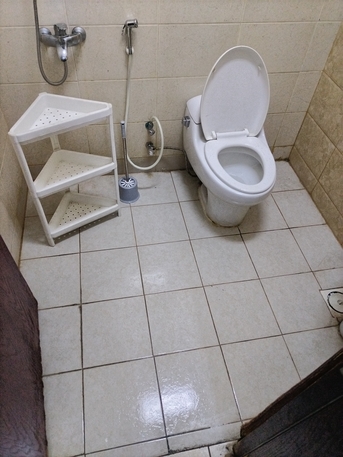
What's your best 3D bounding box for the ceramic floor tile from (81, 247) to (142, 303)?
[{"bbox_3d":[-0.309,0.231,1.751,0.297,0.010,0.302,-6,50,-9],"label":"ceramic floor tile"}]

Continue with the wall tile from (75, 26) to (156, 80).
[{"bbox_3d":[-0.265,-0.846,1.662,0.402,0.253,0.010,-6,50,-9],"label":"wall tile"}]

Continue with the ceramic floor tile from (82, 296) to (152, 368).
[{"bbox_3d":[-0.250,0.460,1.552,0.300,0.010,0.300,-6,50,-9],"label":"ceramic floor tile"}]

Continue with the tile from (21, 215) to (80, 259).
[{"bbox_3d":[-0.655,0.038,1.883,0.300,0.010,0.300,-6,50,-9],"label":"tile"}]

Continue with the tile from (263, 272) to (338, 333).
[{"bbox_3d":[0.632,0.365,1.704,0.297,0.010,0.297,-6,50,-9],"label":"tile"}]

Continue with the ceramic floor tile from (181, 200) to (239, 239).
[{"bbox_3d":[0.225,-0.059,2.038,0.297,0.010,0.297,-6,50,-9],"label":"ceramic floor tile"}]

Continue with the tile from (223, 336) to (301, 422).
[{"bbox_3d":[0.395,0.624,1.462,0.297,0.010,0.297,-6,50,-9],"label":"tile"}]

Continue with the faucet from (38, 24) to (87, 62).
[{"bbox_3d":[-0.474,-0.822,1.495,0.207,0.130,0.154,-6,50,-9],"label":"faucet"}]

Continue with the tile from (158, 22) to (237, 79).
[{"bbox_3d":[0.130,-0.884,1.714,0.400,0.250,0.010,-6,50,-9],"label":"tile"}]

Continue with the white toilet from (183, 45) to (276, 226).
[{"bbox_3d":[0.350,-0.426,1.802,0.450,0.840,0.660,-6,50,-9],"label":"white toilet"}]

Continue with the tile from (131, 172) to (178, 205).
[{"bbox_3d":[-0.128,-0.253,2.174,0.297,0.010,0.282,-6,50,-9],"label":"tile"}]

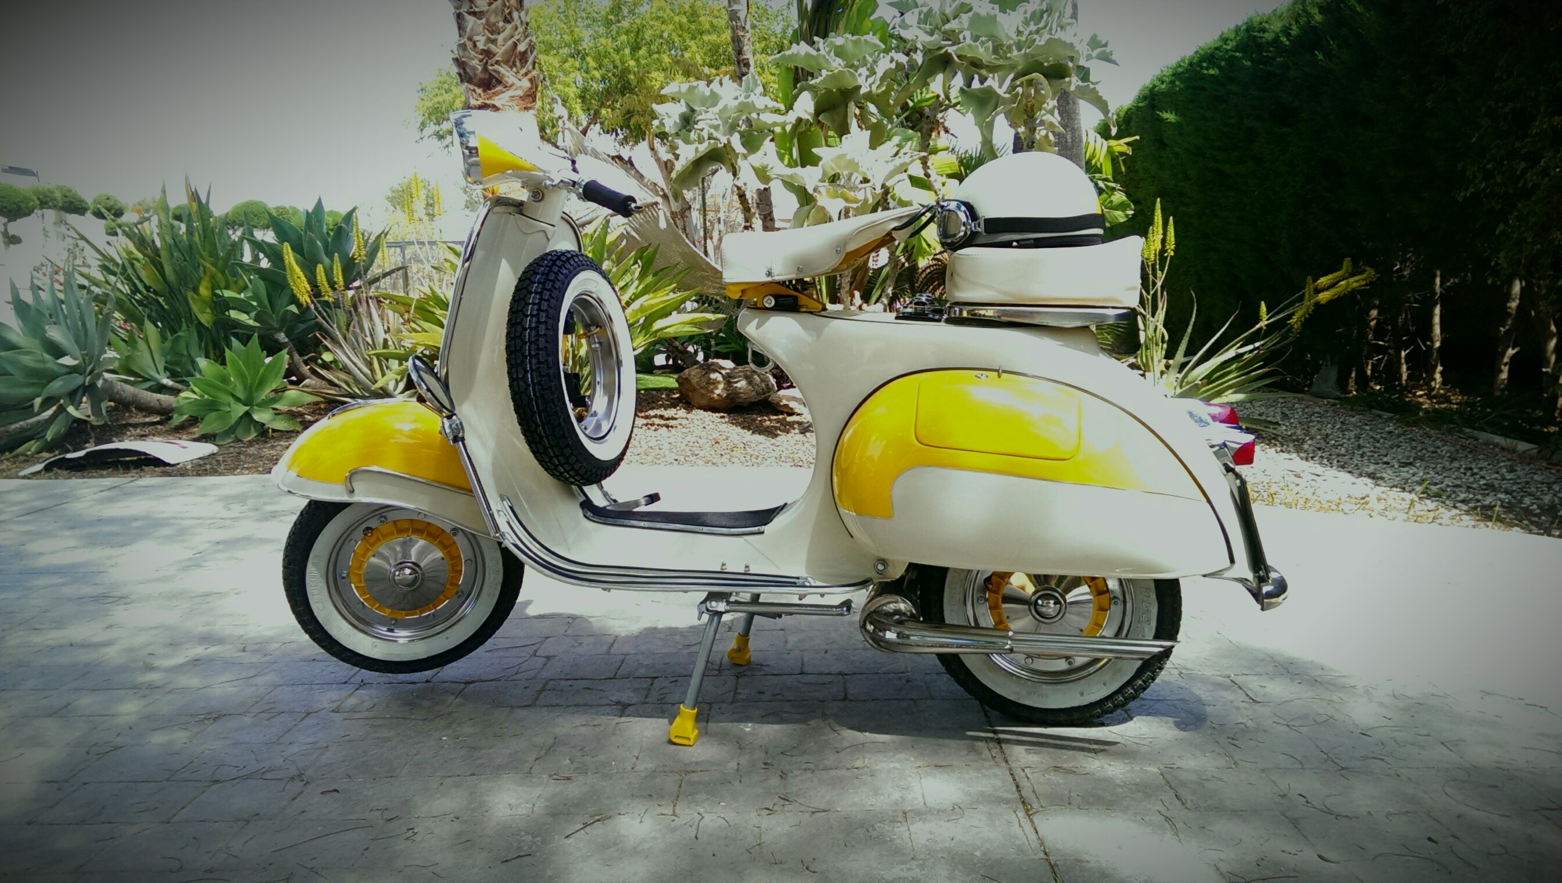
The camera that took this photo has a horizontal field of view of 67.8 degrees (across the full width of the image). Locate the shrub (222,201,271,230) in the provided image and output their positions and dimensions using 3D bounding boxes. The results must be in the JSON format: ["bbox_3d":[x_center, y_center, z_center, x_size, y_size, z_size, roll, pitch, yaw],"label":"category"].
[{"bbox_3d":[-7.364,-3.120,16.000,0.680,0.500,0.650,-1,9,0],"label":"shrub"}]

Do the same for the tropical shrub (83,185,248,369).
[{"bbox_3d":[-3.930,-1.031,7.400,1.050,1.200,0.980,-4,8,-28],"label":"tropical shrub"}]

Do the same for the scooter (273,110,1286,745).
[{"bbox_3d":[-0.050,-0.043,2.048,1.750,1.070,0.660,1,9,11],"label":"scooter"}]

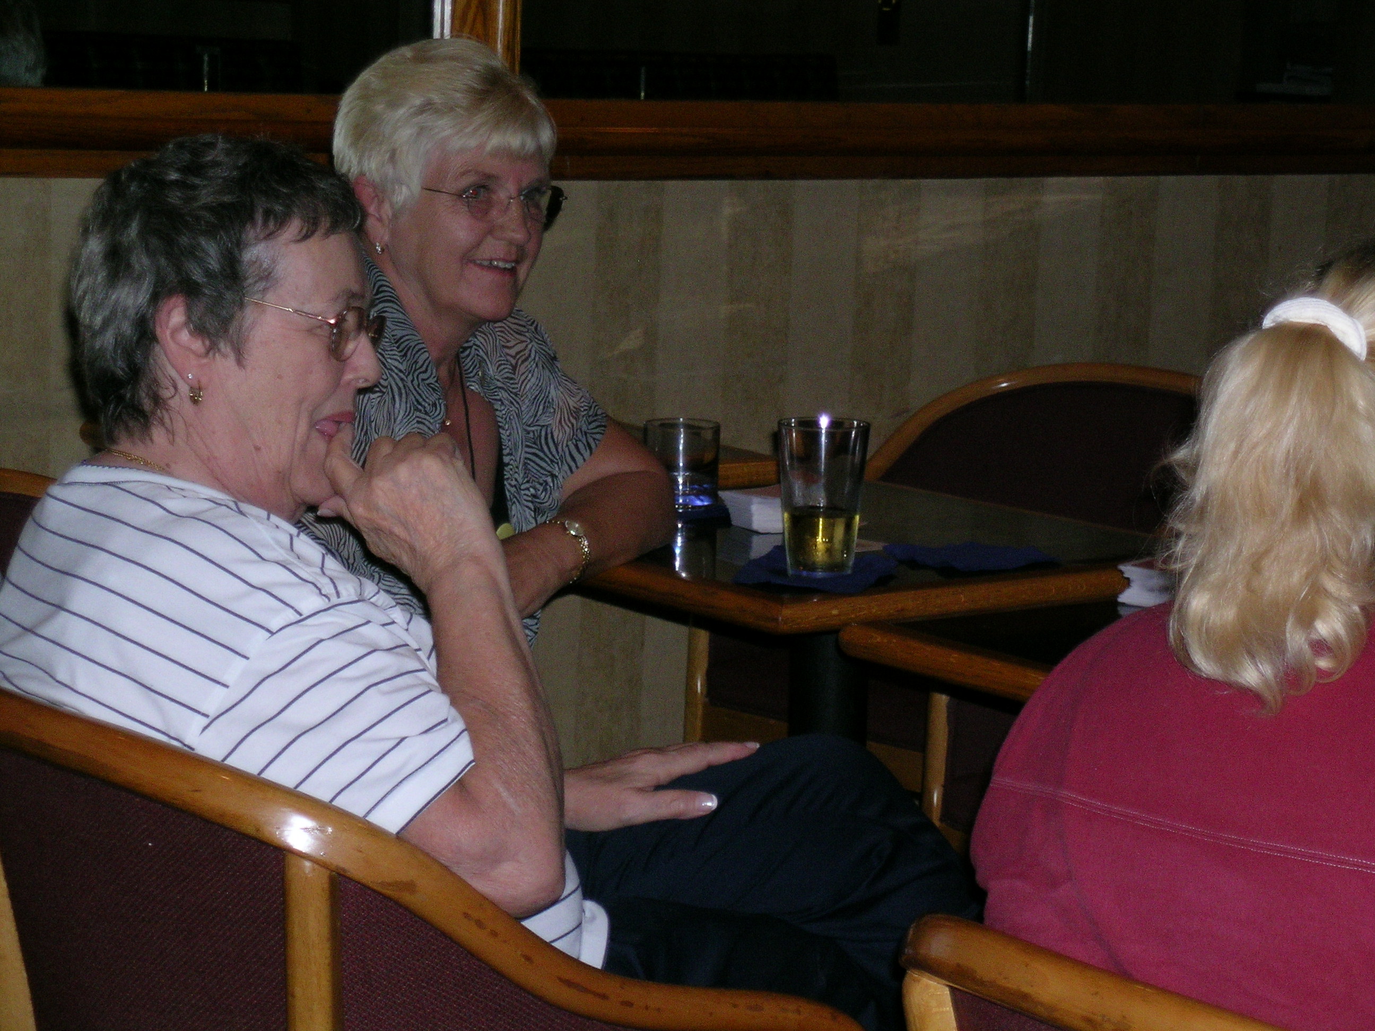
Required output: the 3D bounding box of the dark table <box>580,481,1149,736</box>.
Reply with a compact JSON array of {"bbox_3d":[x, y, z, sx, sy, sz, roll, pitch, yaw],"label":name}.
[{"bbox_3d":[0.146,0.383,4.029,0.605,0.740,0.605,-5,11,-36],"label":"dark table"}]

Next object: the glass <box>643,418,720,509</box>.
[{"bbox_3d":[-0.004,-0.055,4.104,0.082,0.090,0.082,1,9,0],"label":"glass"}]

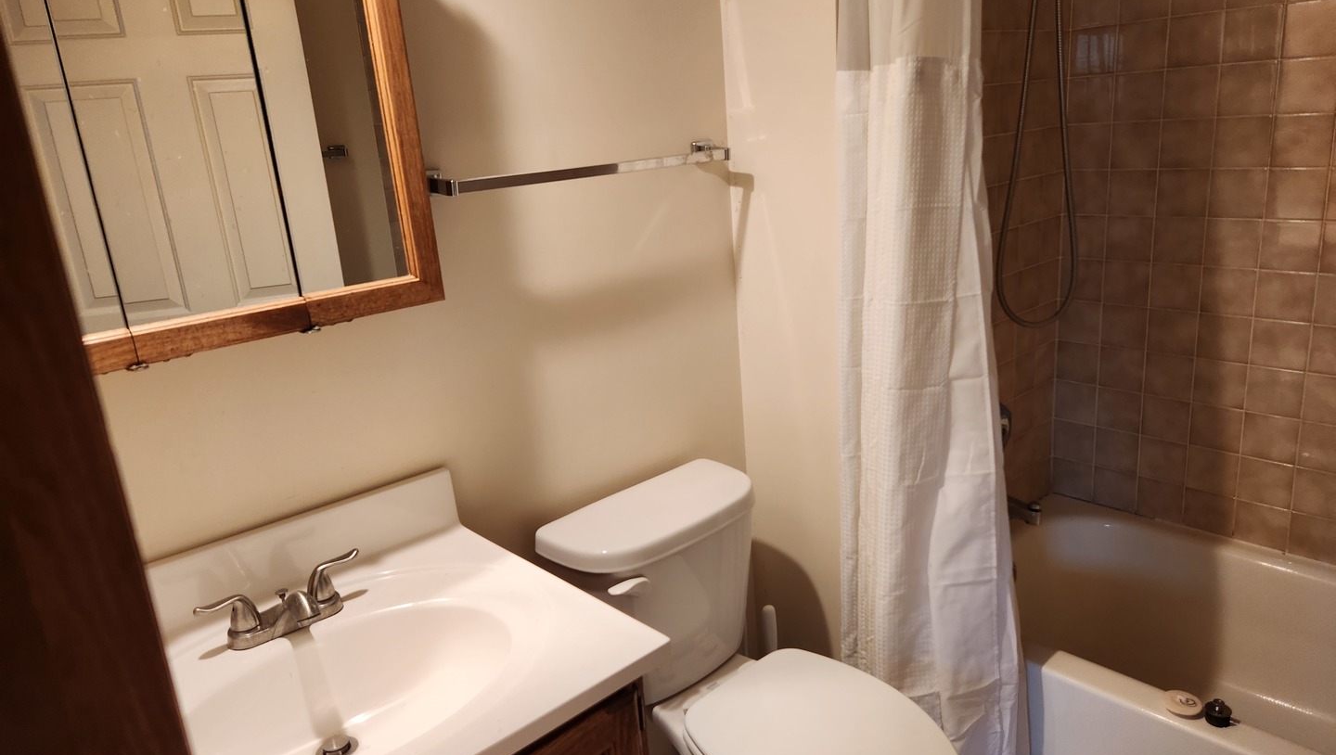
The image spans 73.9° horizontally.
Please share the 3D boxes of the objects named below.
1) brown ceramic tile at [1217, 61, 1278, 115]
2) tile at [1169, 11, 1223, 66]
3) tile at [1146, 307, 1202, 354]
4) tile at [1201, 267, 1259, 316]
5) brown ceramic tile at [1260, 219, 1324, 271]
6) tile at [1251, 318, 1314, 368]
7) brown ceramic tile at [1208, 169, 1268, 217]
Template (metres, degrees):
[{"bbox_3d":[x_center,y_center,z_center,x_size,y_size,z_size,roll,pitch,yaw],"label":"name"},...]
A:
[{"bbox_3d":[1.235,-0.613,1.889,0.010,0.108,0.108,-18,21,-39],"label":"brown ceramic tile"},{"bbox_3d":[1.151,-0.733,1.936,0.010,0.108,0.108,-18,21,-38],"label":"tile"},{"bbox_3d":[1.211,-0.109,2.129,0.010,0.108,0.108,-18,21,-38],"label":"tile"},{"bbox_3d":[1.272,-0.194,2.012,0.009,0.107,0.107,-19,21,-38],"label":"tile"},{"bbox_3d":[1.336,-0.283,1.904,0.010,0.108,0.108,-18,21,-38],"label":"brown ceramic tile"},{"bbox_3d":[1.352,-0.073,1.961,0.010,0.108,0.108,-18,21,-39],"label":"tile"},{"bbox_3d":[1.254,-0.405,1.954,0.010,0.108,0.108,-18,21,-38],"label":"brown ceramic tile"}]

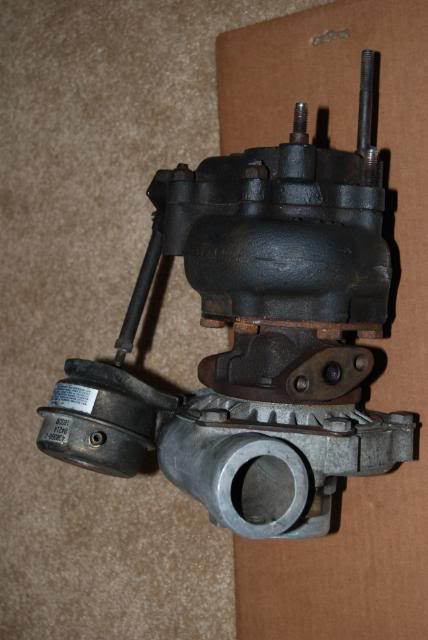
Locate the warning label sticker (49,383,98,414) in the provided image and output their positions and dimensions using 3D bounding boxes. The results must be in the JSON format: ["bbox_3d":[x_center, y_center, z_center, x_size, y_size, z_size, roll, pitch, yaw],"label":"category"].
[{"bbox_3d":[-0.080,0.043,0.615,0.038,0.007,0.015,5,73,46],"label":"warning label sticker"}]

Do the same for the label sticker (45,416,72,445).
[{"bbox_3d":[-0.086,0.060,0.607,0.019,0.002,0.014,6,74,42],"label":"label sticker"}]

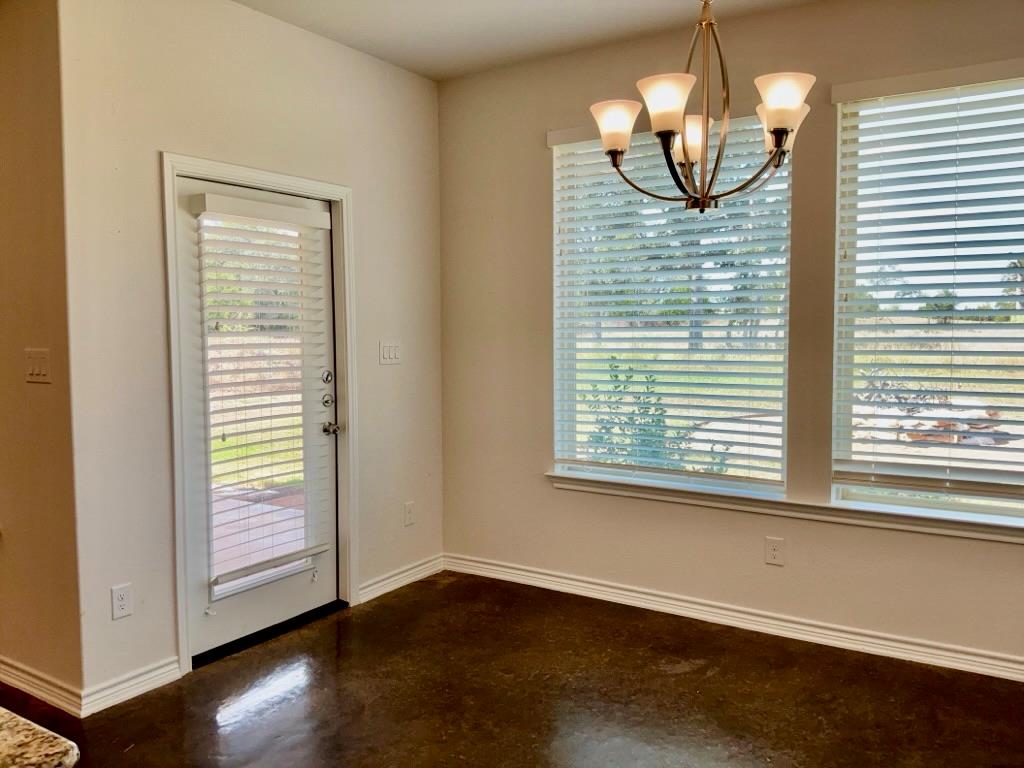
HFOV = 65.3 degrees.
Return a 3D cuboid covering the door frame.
[{"bbox_3d":[-1.123,0.109,3.691,0.120,2.127,1.049,2,4,33],"label":"door frame"}]

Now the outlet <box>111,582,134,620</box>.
[{"bbox_3d":[-1.492,0.837,3.068,0.012,0.126,0.080,2,4,33],"label":"outlet"}]

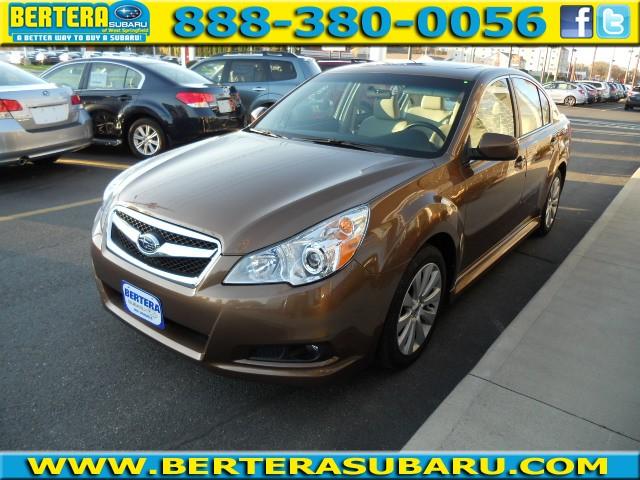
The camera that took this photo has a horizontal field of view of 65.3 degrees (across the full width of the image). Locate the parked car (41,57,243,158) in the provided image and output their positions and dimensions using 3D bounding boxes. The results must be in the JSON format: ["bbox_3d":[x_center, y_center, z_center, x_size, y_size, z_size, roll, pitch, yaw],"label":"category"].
[{"bbox_3d":[-3.760,-2.350,8.620,4.730,1.500,1.820,6,20,12],"label":"parked car"}]

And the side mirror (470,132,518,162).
[{"bbox_3d":[0.983,-0.512,2.755,0.220,0.145,0.155,16,23,33],"label":"side mirror"}]

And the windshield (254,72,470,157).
[{"bbox_3d":[0.240,-0.854,3.175,1.420,0.150,0.950,16,53,33],"label":"windshield"}]

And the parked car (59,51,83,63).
[{"bbox_3d":[-29.429,-21.593,59.000,1.800,1.480,4.550,-15,26,-40],"label":"parked car"}]

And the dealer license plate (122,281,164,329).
[{"bbox_3d":[-0.781,0.286,2.211,0.303,0.152,0.020,16,23,33],"label":"dealer license plate"}]

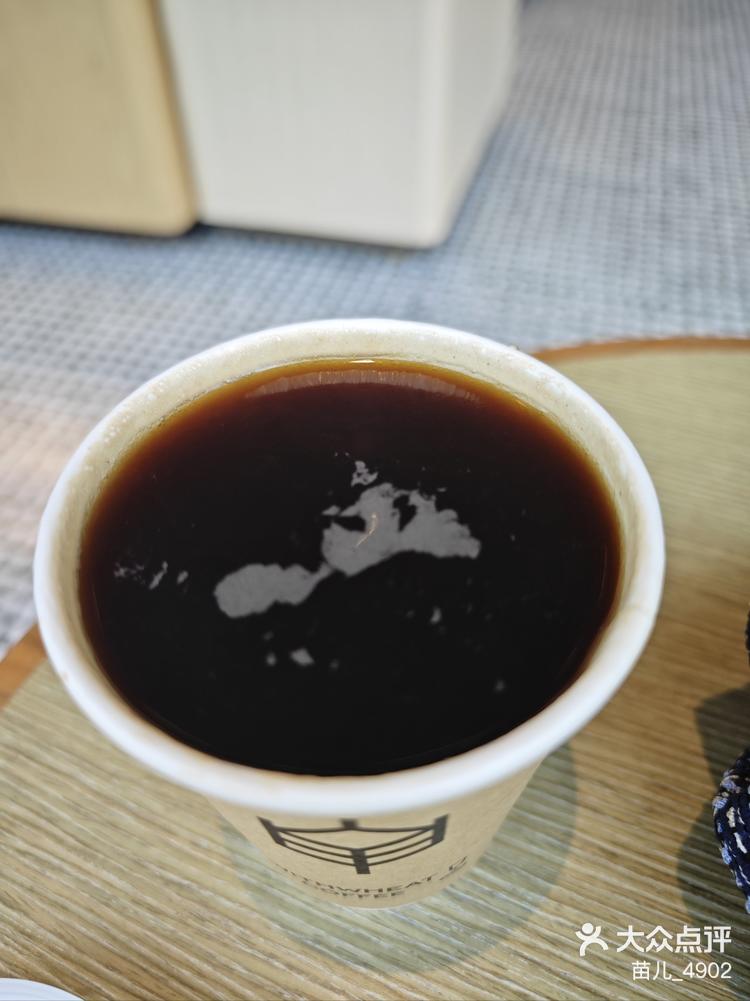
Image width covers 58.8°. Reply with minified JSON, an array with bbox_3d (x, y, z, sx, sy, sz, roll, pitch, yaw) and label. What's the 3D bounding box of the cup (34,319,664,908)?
[{"bbox_3d":[-0.002,0.032,0.132,0.088,0.099,0.088,-1,47,1],"label":"cup"}]

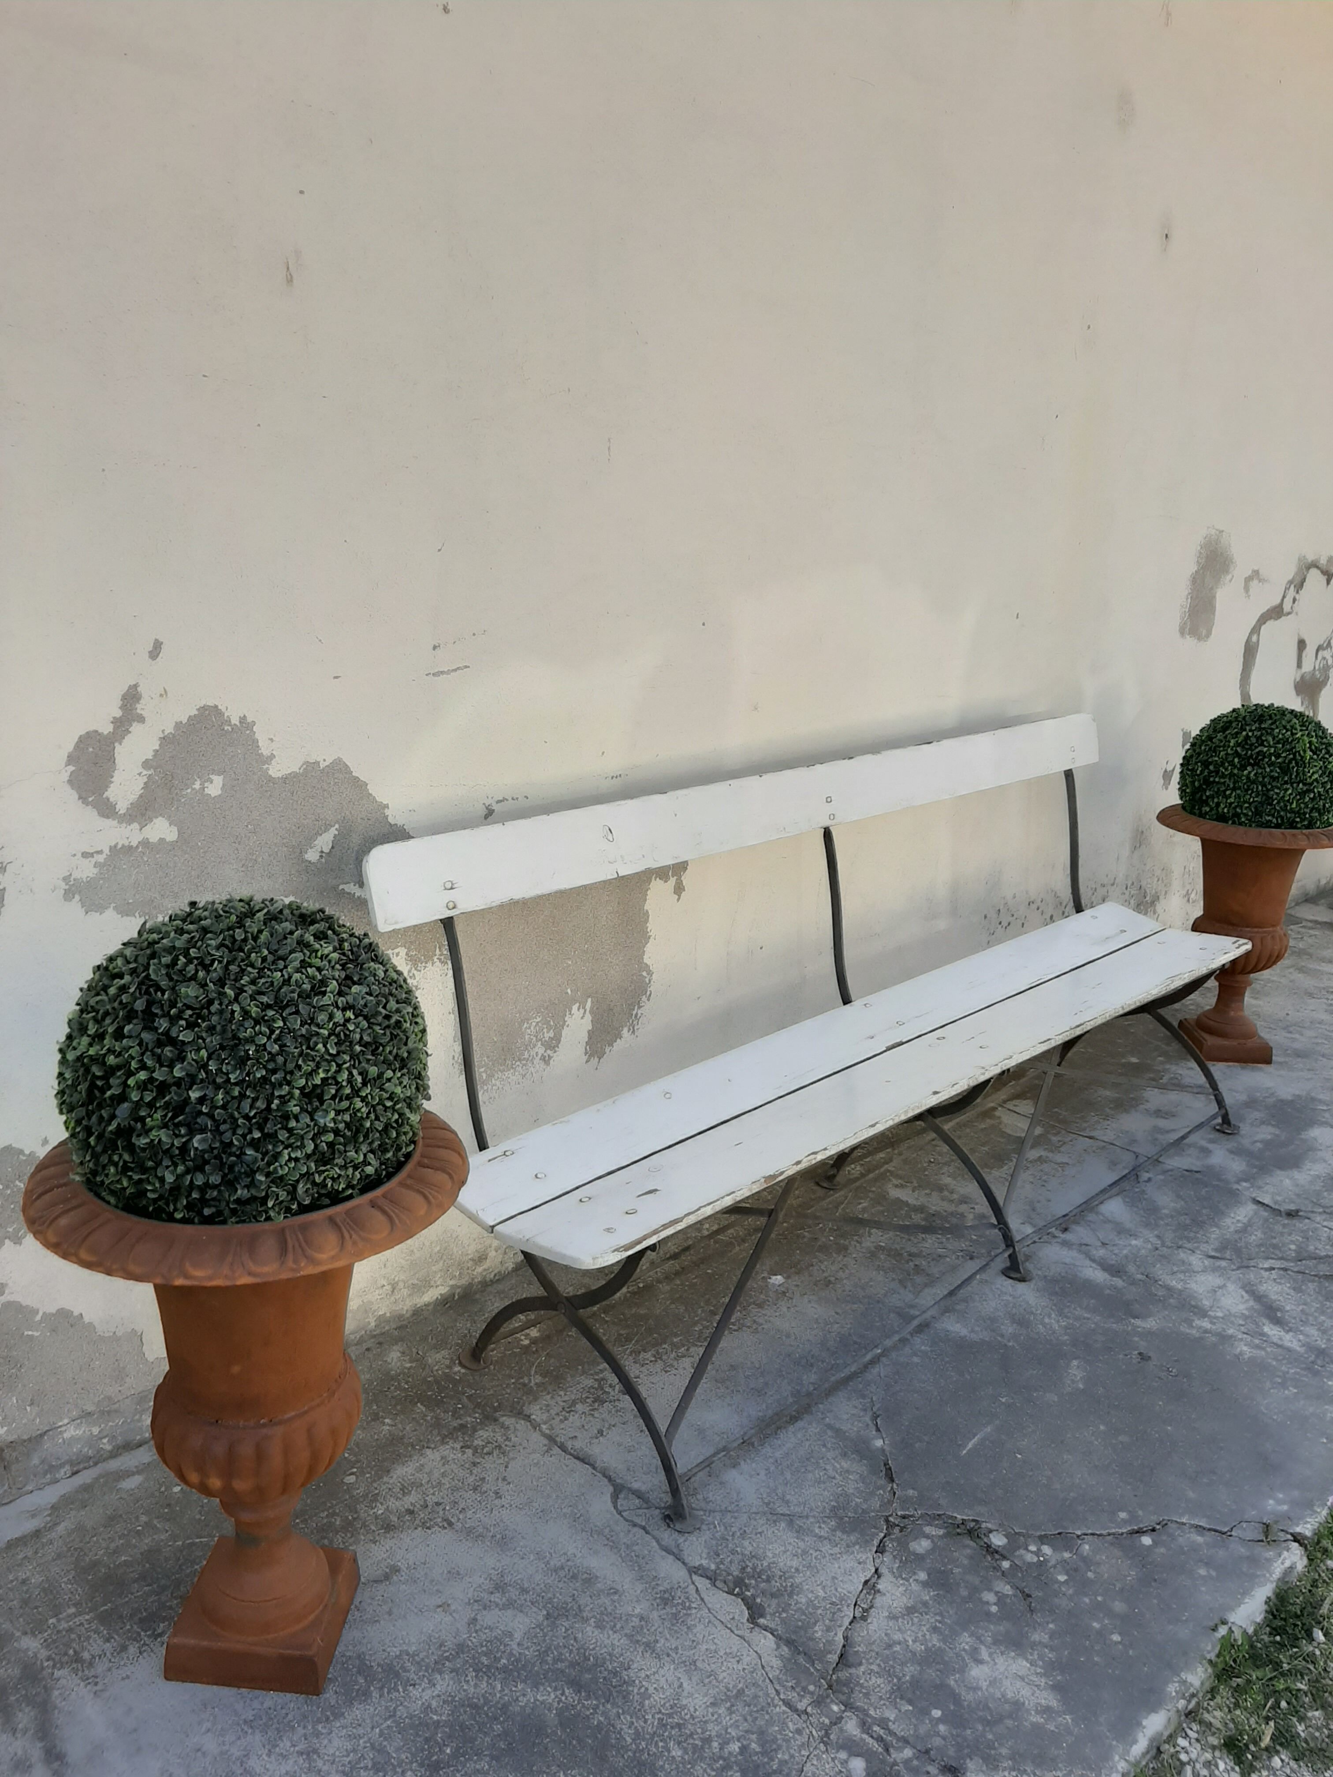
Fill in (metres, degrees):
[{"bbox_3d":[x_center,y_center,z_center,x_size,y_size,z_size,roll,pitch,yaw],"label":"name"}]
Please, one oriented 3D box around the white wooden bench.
[{"bbox_3d":[0.548,0.241,2.746,0.624,0.931,2.321,18,22,41],"label":"white wooden bench"}]

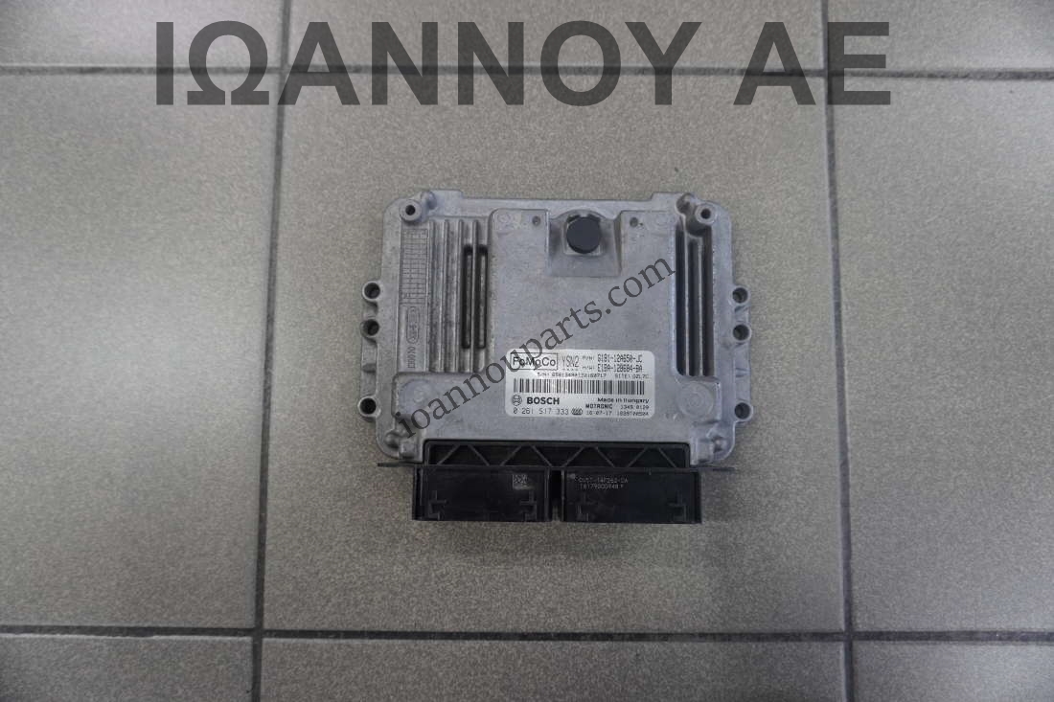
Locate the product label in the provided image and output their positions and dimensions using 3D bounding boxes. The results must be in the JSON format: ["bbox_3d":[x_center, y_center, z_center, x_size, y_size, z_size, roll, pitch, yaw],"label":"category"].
[{"bbox_3d":[0.026,0.016,0.343,0.073,0.001,0.033,1,85,0],"label":"product label"}]

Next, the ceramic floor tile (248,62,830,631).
[{"bbox_3d":[0.015,-0.004,0.382,0.300,0.009,0.300,0,85,0],"label":"ceramic floor tile"}]

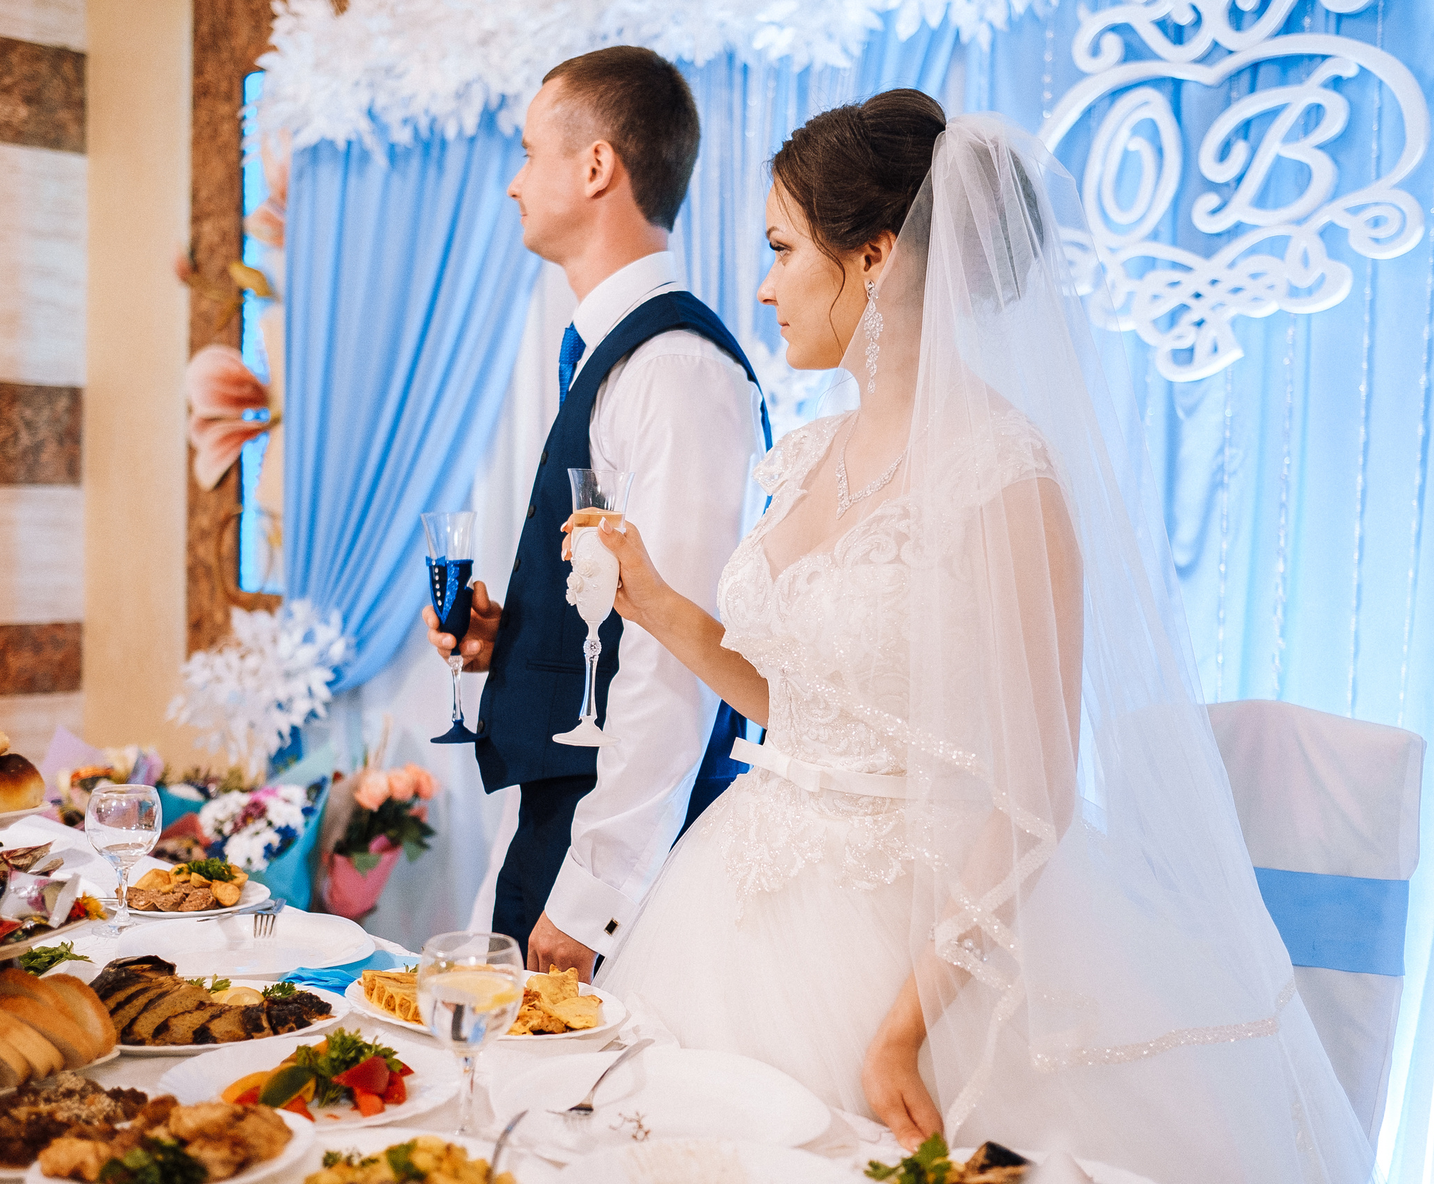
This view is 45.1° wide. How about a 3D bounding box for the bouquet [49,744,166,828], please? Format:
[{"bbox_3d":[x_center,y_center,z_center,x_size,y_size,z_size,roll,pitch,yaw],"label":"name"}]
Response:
[{"bbox_3d":[-1.342,0.432,3.800,0.270,0.240,0.250,2,3,0],"label":"bouquet"}]

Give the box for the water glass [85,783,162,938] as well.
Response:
[{"bbox_3d":[-0.694,0.310,2.020,0.088,0.171,0.088,2,3,0],"label":"water glass"}]

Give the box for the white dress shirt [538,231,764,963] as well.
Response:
[{"bbox_3d":[-0.102,-0.012,1.949,0.330,0.750,0.500,1,4,-15],"label":"white dress shirt"}]

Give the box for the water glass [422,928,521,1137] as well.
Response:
[{"bbox_3d":[-0.203,0.362,1.430,0.083,0.164,0.083,2,3,0],"label":"water glass"}]

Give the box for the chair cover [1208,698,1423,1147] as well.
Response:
[{"bbox_3d":[0.585,0.666,2.219,0.450,1.000,0.520,5,5,40],"label":"chair cover"}]

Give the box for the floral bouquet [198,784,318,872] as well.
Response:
[{"bbox_3d":[-0.914,0.478,3.450,0.270,0.240,0.250,2,3,0],"label":"floral bouquet"}]

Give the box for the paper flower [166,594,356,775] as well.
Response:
[{"bbox_3d":[-1.218,0.253,4.600,0.420,0.460,0.480,-2,5,-44],"label":"paper flower"}]

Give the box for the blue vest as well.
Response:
[{"bbox_3d":[-0.106,-0.054,1.950,0.310,0.570,0.420,1,4,-15],"label":"blue vest"}]

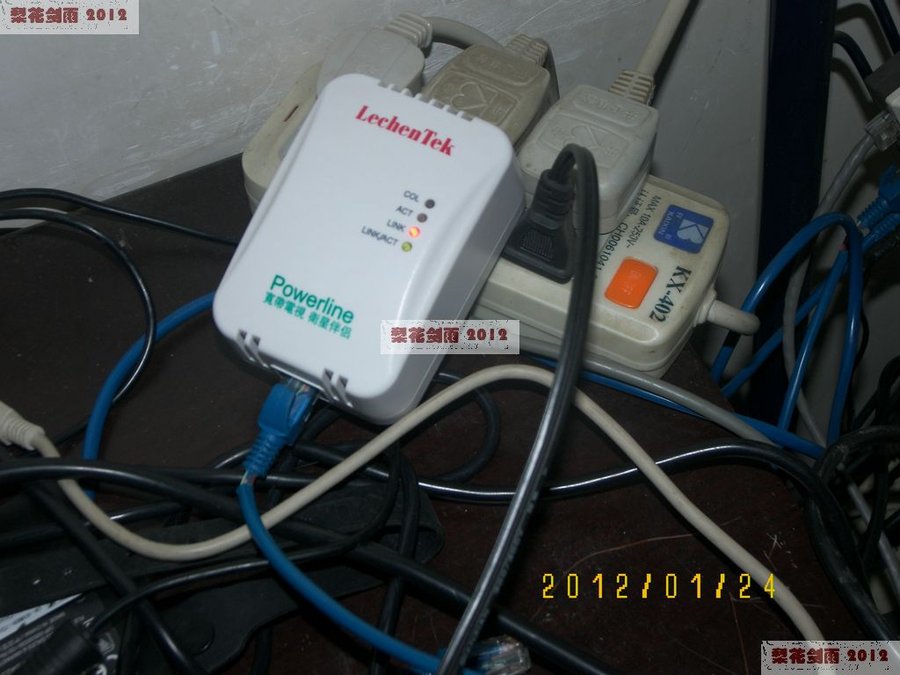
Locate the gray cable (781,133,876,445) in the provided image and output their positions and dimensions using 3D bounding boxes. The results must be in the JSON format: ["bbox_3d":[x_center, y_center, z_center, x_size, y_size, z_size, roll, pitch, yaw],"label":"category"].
[{"bbox_3d":[0.162,-0.014,0.677,0.037,0.174,0.035,-9,47,0],"label":"gray cable"}]

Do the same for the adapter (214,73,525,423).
[{"bbox_3d":[-0.025,-0.029,0.505,0.073,0.030,0.100,24,78,23],"label":"adapter"}]

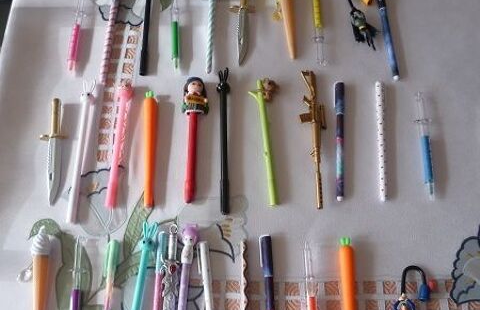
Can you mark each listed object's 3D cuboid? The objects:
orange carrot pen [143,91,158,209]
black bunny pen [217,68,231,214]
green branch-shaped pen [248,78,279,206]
[{"bbox_3d":[-0.103,-0.009,0.592,0.016,0.016,0.146,-5,67,2],"label":"orange carrot pen"},{"bbox_3d":[-0.018,-0.020,0.593,0.015,0.013,0.183,-2,68,3],"label":"black bunny pen"},{"bbox_3d":[0.037,-0.020,0.651,0.036,0.018,0.176,-6,68,2],"label":"green branch-shaped pen"}]

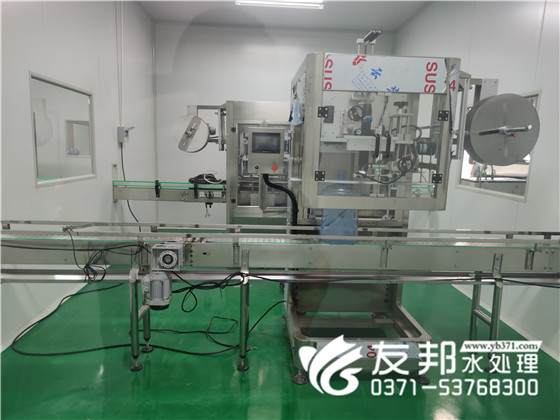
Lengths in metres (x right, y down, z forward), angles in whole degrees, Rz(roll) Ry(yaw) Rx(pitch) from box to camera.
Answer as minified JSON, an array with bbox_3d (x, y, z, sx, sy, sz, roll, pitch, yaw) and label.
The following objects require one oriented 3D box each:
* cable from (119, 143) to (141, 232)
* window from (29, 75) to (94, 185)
[{"bbox_3d":[-2.102,-0.298,5.523,0.173,1.306,0.245,1,9,-3],"label":"cable"},{"bbox_3d":[-2.101,-0.747,3.827,0.061,0.949,1.219,1,9,-3],"label":"window"}]

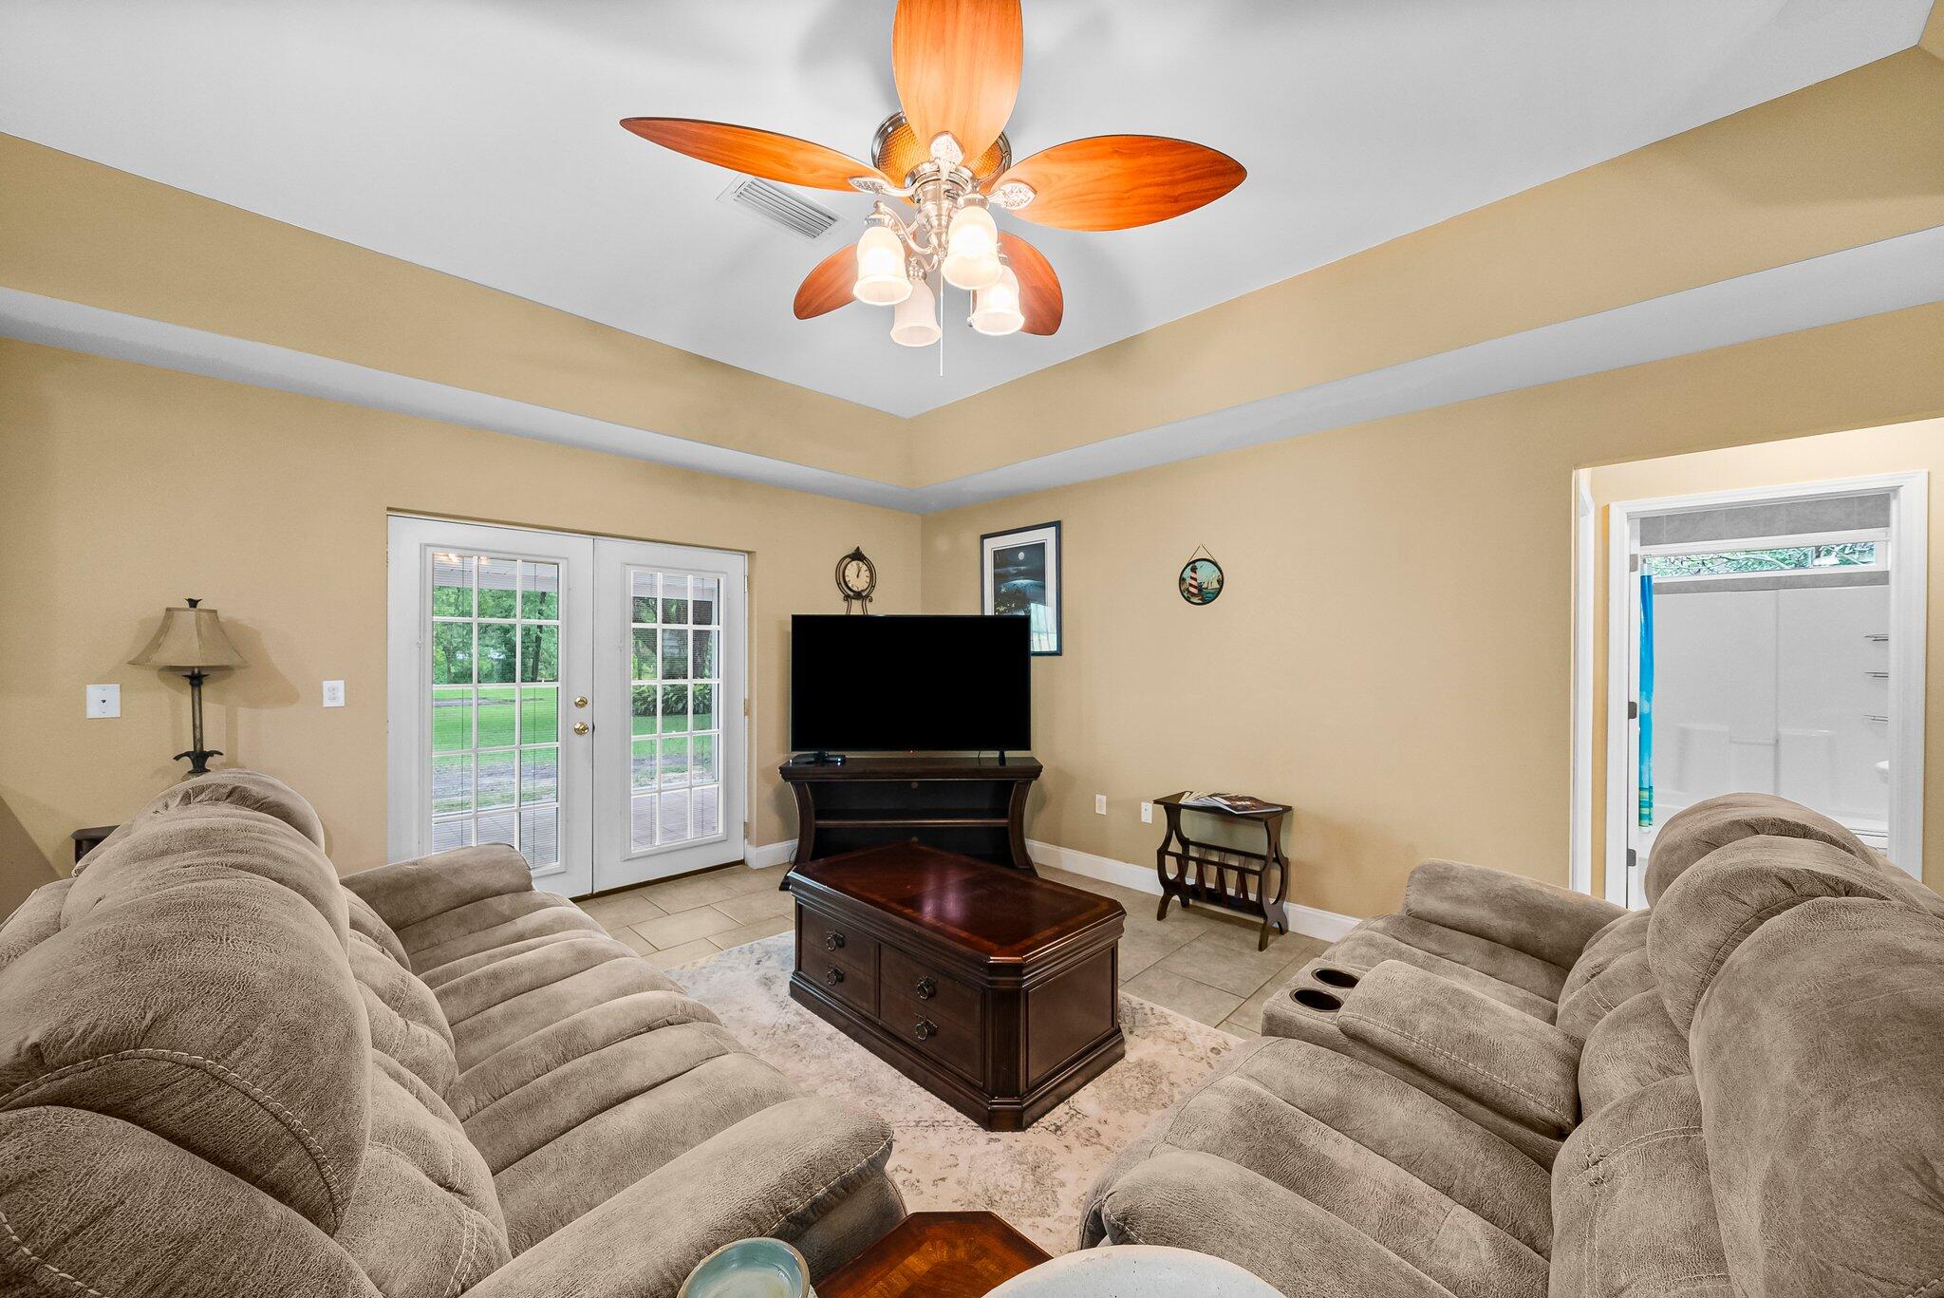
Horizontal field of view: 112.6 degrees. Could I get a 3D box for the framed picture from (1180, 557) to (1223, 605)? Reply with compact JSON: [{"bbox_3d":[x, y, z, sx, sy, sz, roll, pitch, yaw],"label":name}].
[{"bbox_3d":[1.257,-0.369,3.580,0.263,0.257,0.020,1,1,45],"label":"framed picture"}]

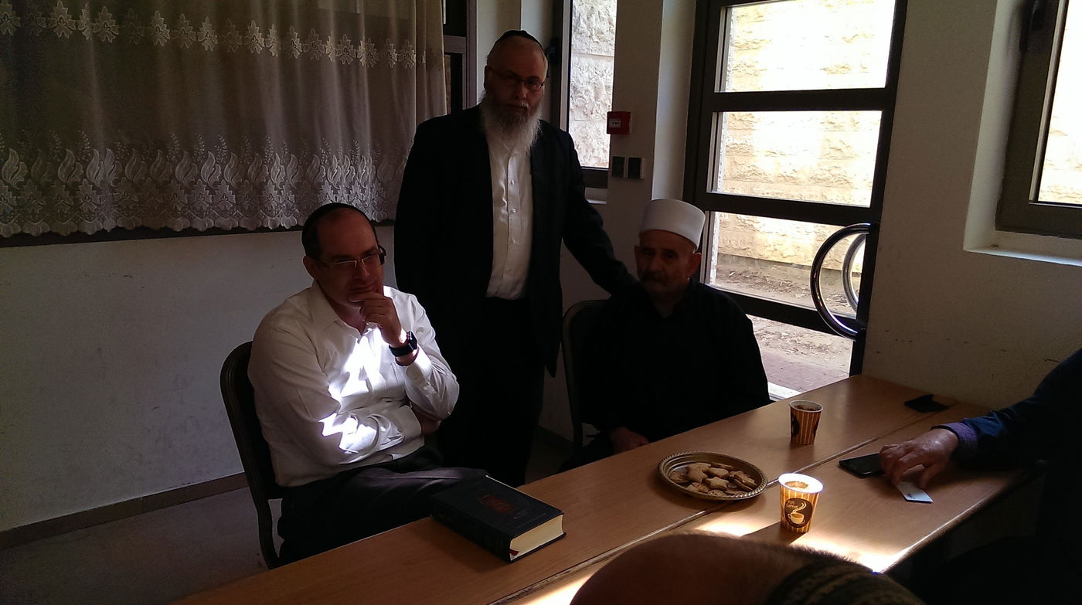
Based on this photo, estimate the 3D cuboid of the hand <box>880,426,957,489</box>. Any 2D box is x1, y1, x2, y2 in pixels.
[{"bbox_3d":[0.858,0.354,1.820,0.180,0.085,0.100,-3,13,-22],"label":"hand"}]

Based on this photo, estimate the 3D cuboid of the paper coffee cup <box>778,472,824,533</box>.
[{"bbox_3d":[0.494,0.390,1.547,0.083,0.091,0.083,2,12,0],"label":"paper coffee cup"}]

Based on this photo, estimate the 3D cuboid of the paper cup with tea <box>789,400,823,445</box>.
[{"bbox_3d":[0.653,0.301,1.992,0.082,0.090,0.082,2,12,0],"label":"paper cup with tea"}]

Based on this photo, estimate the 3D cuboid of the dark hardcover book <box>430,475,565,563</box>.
[{"bbox_3d":[-0.082,0.403,1.519,0.137,0.045,0.220,-10,17,-44],"label":"dark hardcover book"}]

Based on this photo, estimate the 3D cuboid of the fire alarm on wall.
[{"bbox_3d":[0.314,-0.721,3.229,0.048,0.092,0.092,-8,16,-39],"label":"fire alarm on wall"}]

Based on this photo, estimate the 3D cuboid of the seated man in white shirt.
[{"bbox_3d":[-0.357,0.428,1.928,0.580,1.300,0.780,-8,16,-39],"label":"seated man in white shirt"}]

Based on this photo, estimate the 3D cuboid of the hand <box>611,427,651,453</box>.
[{"bbox_3d":[0.238,0.383,2.243,0.140,0.080,0.095,10,15,35],"label":"hand"}]

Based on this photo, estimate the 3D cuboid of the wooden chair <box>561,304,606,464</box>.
[{"bbox_3d":[0.381,0.494,2.634,0.450,0.920,0.560,-8,16,-39],"label":"wooden chair"}]

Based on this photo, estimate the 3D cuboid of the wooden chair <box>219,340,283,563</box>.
[{"bbox_3d":[-0.448,0.587,2.079,0.560,0.920,0.450,12,16,41],"label":"wooden chair"}]

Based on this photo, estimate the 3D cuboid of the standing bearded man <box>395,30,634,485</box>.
[{"bbox_3d":[-0.056,0.103,2.413,0.640,1.750,0.420,-3,13,-21],"label":"standing bearded man"}]

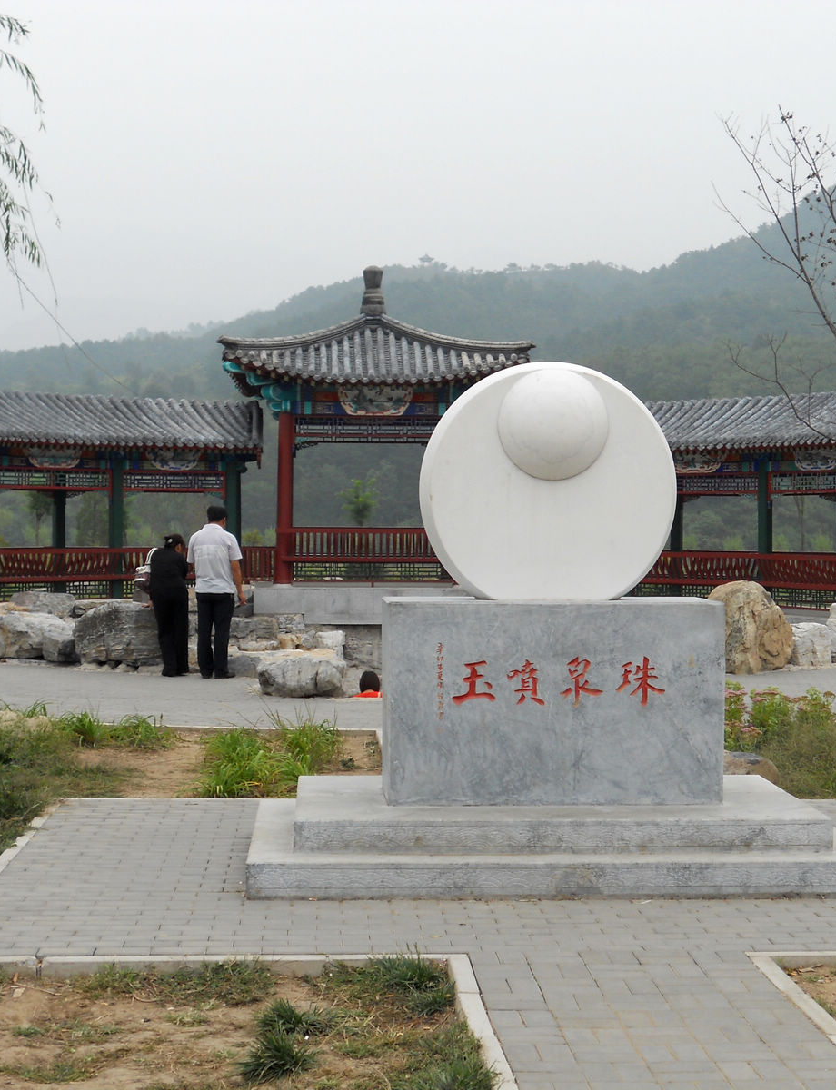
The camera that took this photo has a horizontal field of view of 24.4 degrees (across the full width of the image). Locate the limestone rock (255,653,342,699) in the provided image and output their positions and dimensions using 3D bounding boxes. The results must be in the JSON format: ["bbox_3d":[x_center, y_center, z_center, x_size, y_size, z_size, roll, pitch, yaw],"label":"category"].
[{"bbox_3d":[-1.047,1.135,17.200,0.800,0.380,0.550,0,1,-3],"label":"limestone rock"}]

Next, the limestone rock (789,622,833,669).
[{"bbox_3d":[4.338,1.085,21.409,0.510,0.510,0.480,0,1,-15],"label":"limestone rock"}]

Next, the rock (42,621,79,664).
[{"bbox_3d":[-3.891,1.062,21.018,0.400,0.460,0.450,1,1,15],"label":"rock"}]

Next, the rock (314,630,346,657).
[{"bbox_3d":[-0.884,0.993,19.400,0.320,0.270,0.280,0,1,-3],"label":"rock"}]

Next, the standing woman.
[{"bbox_3d":[-2.475,0.586,19.050,0.440,1.410,0.440,1,1,20],"label":"standing woman"}]

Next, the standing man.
[{"bbox_3d":[-1.951,0.448,18.750,0.530,1.700,0.350,1,1,9],"label":"standing man"}]

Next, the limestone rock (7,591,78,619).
[{"bbox_3d":[-4.874,0.865,25.200,0.900,0.460,0.600,0,1,-3],"label":"limestone rock"}]

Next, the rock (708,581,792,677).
[{"bbox_3d":[3.456,0.846,20.200,0.920,0.950,0.720,0,1,-3],"label":"rock"}]

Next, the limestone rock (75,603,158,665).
[{"bbox_3d":[-3.215,0.948,20.846,1.000,0.700,0.720,1,1,15],"label":"limestone rock"}]

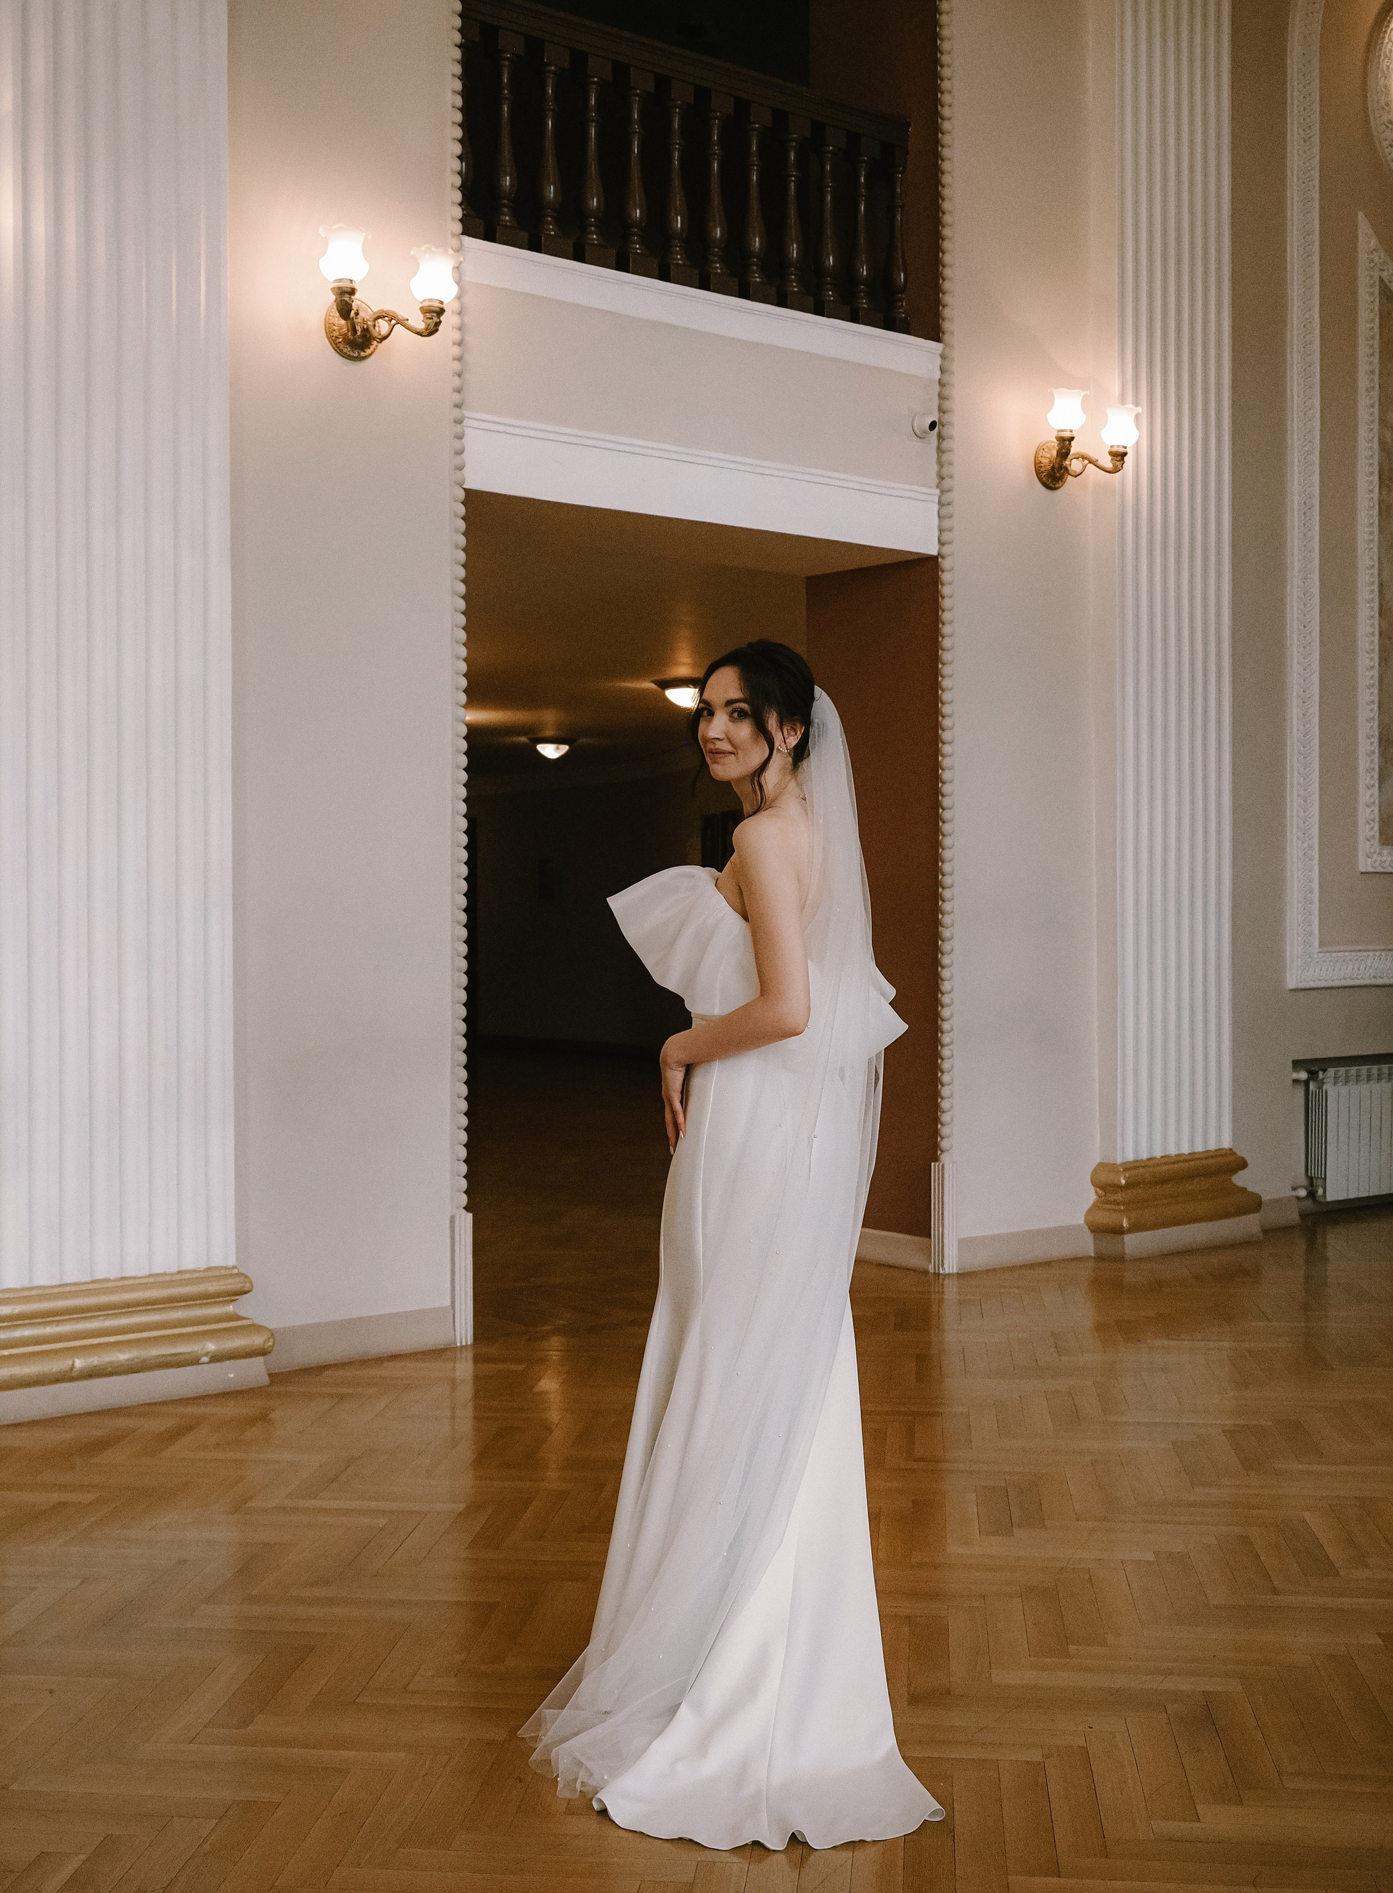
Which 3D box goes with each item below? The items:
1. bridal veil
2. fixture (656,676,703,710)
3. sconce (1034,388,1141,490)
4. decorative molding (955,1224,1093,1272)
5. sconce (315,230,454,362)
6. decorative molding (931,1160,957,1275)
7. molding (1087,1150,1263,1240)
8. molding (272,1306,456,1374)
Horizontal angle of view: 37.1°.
[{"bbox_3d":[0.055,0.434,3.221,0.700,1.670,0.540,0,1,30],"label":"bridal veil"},{"bbox_3d":[-0.070,-1.397,11.588,0.370,0.150,0.370,0,1,0],"label":"fixture"},{"bbox_3d":[1.432,-1.891,7.751,0.430,0.320,0.290,-1,1,-37],"label":"sconce"},{"bbox_3d":[1.239,1.130,7.793,0.680,0.128,0.030,-1,1,-37],"label":"decorative molding"},{"bbox_3d":[-0.924,-1.861,5.976,0.430,0.320,0.290,-1,1,-37],"label":"sconce"},{"bbox_3d":[0.906,0.993,7.594,0.066,0.410,0.070,-1,1,-37],"label":"decorative molding"},{"bbox_3d":[1.893,0.959,8.175,0.860,0.270,0.170,-1,1,-37],"label":"molding"},{"bbox_3d":[-0.992,1.161,6.134,0.640,0.132,0.030,-1,1,-37],"label":"molding"}]

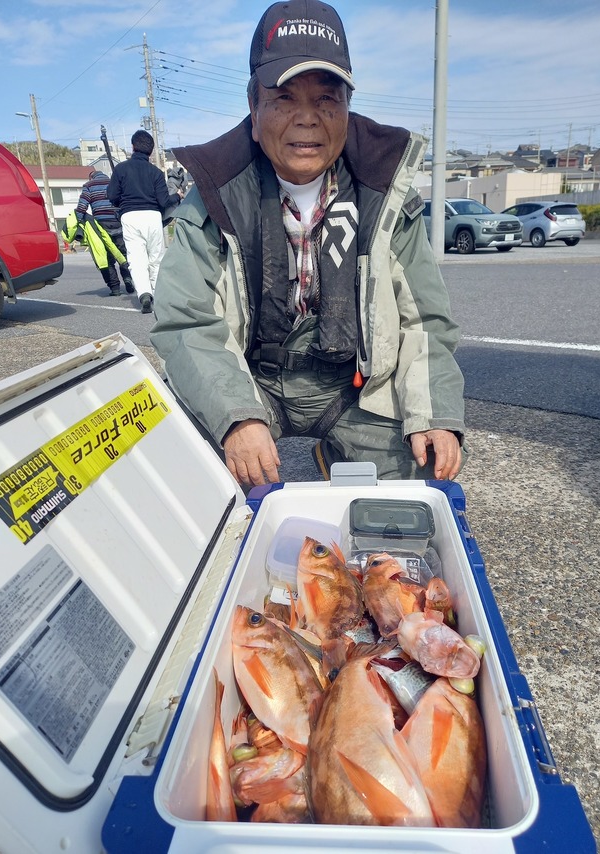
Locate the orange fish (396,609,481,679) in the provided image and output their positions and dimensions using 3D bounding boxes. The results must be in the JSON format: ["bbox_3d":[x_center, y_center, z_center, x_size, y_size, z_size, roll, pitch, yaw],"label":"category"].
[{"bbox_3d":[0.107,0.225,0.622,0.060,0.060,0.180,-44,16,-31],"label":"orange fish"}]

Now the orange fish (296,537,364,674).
[{"bbox_3d":[0.024,0.205,0.744,0.075,0.045,0.211,-7,29,-3],"label":"orange fish"}]

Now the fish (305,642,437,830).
[{"bbox_3d":[0.063,0.301,0.550,0.090,0.055,0.230,0,40,7],"label":"fish"}]

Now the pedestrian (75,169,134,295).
[{"bbox_3d":[-2.410,-2.507,7.932,0.620,1.560,0.600,-6,17,-10],"label":"pedestrian"}]

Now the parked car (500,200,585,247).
[{"bbox_3d":[8.725,-7.544,23.180,1.695,1.485,4.030,-9,18,-21],"label":"parked car"}]

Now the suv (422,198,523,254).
[{"bbox_3d":[5.070,-6.493,19.945,1.860,1.690,4.600,-12,19,-28],"label":"suv"}]

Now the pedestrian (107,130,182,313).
[{"bbox_3d":[-1.515,-1.988,6.064,0.650,1.700,0.550,-5,17,-8],"label":"pedestrian"}]

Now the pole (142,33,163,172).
[{"bbox_3d":[-8.538,-16.729,36.611,0.420,11.728,0.420,-3,17,0],"label":"pole"}]

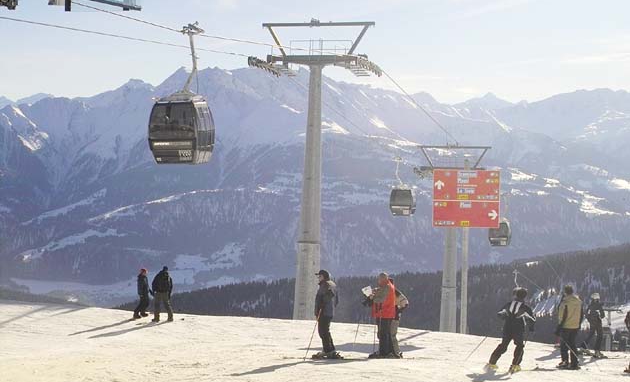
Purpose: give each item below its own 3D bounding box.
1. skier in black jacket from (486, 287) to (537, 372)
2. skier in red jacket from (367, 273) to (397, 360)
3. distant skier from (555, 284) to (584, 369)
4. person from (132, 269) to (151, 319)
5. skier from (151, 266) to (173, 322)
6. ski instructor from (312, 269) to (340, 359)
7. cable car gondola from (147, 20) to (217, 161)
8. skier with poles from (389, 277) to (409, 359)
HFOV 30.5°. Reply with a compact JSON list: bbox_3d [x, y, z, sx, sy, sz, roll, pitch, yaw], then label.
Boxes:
[{"bbox_3d":[3.896,2.756,22.900,0.900,1.700,0.580,1,3,15],"label":"skier in black jacket"},{"bbox_3d":[1.358,2.529,23.400,0.620,1.760,0.560,1,3,10],"label":"skier in red jacket"},{"bbox_3d":[5.290,2.844,24.100,0.580,1.750,0.480,-2,4,-40],"label":"distant skier"},{"bbox_3d":[-5.812,3.460,38.800,0.580,1.700,0.520,-1,3,-25],"label":"person"},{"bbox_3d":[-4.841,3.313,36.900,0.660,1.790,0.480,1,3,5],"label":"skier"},{"bbox_3d":[0.230,2.476,23.100,0.560,1.790,0.540,1,3,0],"label":"ski instructor"},{"bbox_3d":[-4.716,-3.444,40.800,1.900,5.000,1.850,2,3,18],"label":"cable car gondola"},{"bbox_3d":[1.673,2.635,24.000,0.520,1.680,0.560,1,3,15],"label":"skier with poles"}]

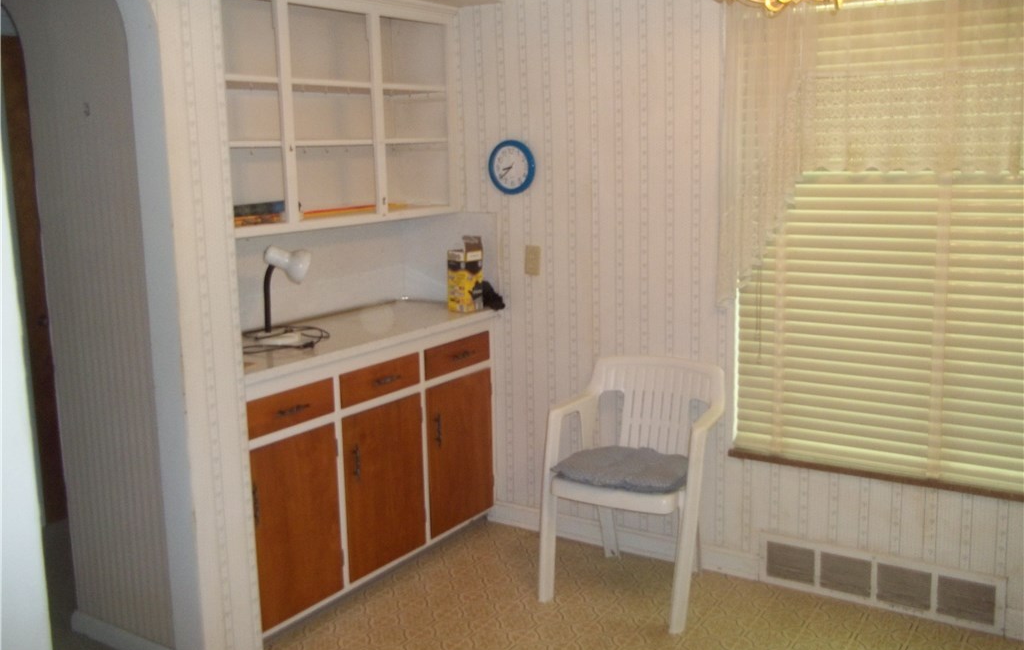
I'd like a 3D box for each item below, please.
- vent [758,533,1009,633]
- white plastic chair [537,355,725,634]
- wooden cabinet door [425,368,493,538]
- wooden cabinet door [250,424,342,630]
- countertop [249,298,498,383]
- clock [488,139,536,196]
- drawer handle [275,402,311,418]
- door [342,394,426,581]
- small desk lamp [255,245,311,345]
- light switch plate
[{"bbox_3d":[1.205,0.856,3.150,0.775,0.193,0.024,5,12,33],"label":"vent"},{"bbox_3d":[0.434,0.546,3.263,0.550,0.800,0.520,4,12,29],"label":"white plastic chair"},{"bbox_3d":[-0.198,0.492,3.703,0.022,0.579,0.420,5,12,33],"label":"wooden cabinet door"},{"bbox_3d":[-0.682,0.632,2.969,0.022,0.579,0.405,5,12,33],"label":"wooden cabinet door"},{"bbox_3d":[-0.654,0.042,3.393,0.531,0.036,1.390,5,12,33],"label":"countertop"},{"bbox_3d":[-0.002,-0.608,3.658,0.212,0.212,0.040,5,12,33],"label":"clock"},{"bbox_3d":[-0.671,0.262,2.904,0.025,0.028,0.132,5,12,33],"label":"drawer handle"},{"bbox_3d":[-0.442,0.562,3.334,0.022,0.579,0.415,5,12,33],"label":"door"},{"bbox_3d":[-0.794,-0.112,3.291,0.190,0.310,0.140,-4,11,-17],"label":"small desk lamp"},{"bbox_3d":[0.082,-0.252,3.687,0.070,0.115,0.012,5,12,33],"label":"light switch plate"}]

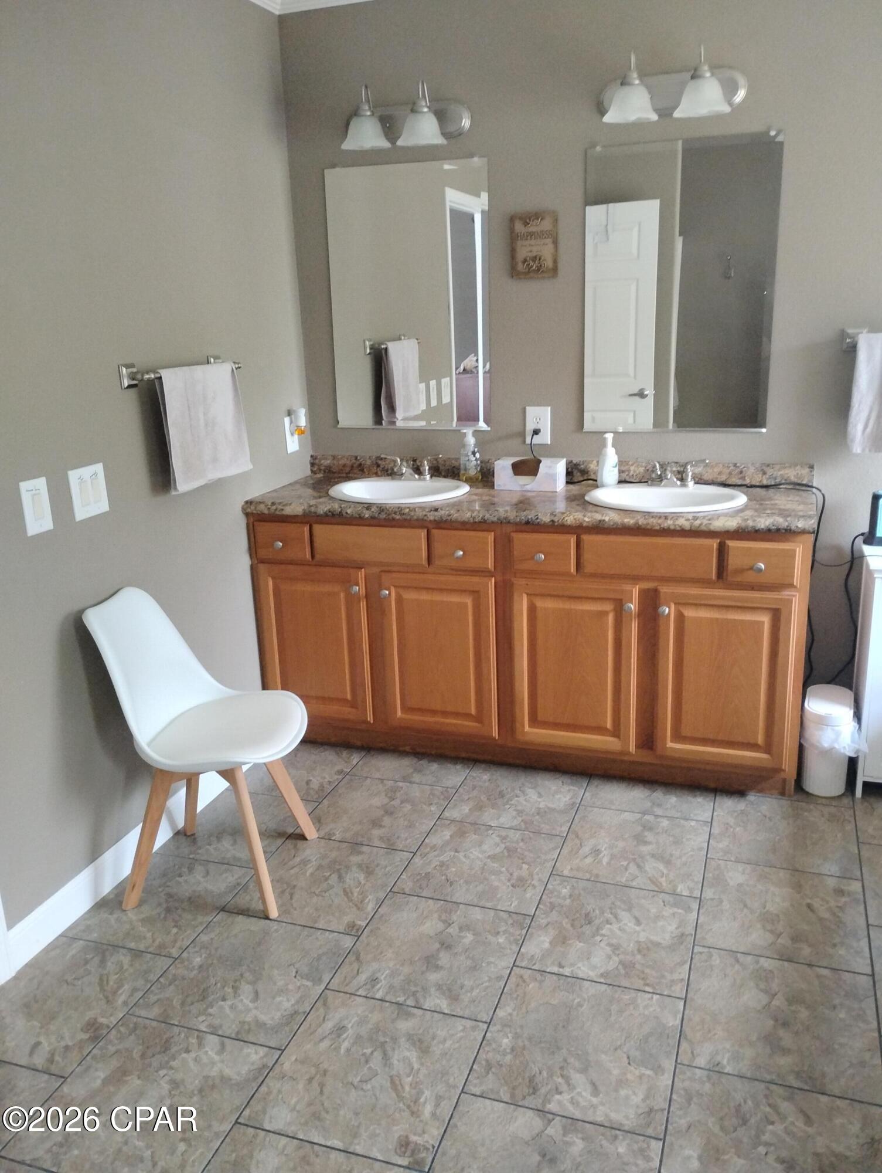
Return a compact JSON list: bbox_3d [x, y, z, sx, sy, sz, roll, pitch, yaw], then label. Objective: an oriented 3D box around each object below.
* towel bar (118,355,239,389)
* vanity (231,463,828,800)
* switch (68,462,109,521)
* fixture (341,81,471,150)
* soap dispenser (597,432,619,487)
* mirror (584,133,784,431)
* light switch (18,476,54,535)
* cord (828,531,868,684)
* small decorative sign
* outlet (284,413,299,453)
[{"bbox_3d":[-0.766,-0.650,2.867,0.085,0.070,0.527,3,17,19],"label":"towel bar"},{"bbox_3d":[0.291,0.100,3.332,1.841,1.012,0.537,3,17,19],"label":"vanity"},{"bbox_3d":[-0.942,-0.253,2.544,0.010,0.133,0.138,3,17,19],"label":"switch"},{"bbox_3d":[-0.150,-1.562,3.154,0.450,0.225,0.225,3,17,19],"label":"fixture"},{"bbox_3d":[0.581,-0.441,3.301,0.074,0.188,0.068,-2,16,1],"label":"soap dispenser"},{"bbox_3d":[0.780,-0.971,3.133,0.610,0.915,0.011,3,17,19],"label":"mirror"},{"bbox_3d":[-1.008,-0.199,2.365,0.010,0.133,0.089,3,17,19],"label":"light switch"},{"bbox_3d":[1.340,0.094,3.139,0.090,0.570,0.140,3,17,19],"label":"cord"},{"bbox_3d":[0.319,-1.157,3.222,0.160,0.210,0.018,3,17,19],"label":"small decorative sign"},{"bbox_3d":[-0.556,-0.569,3.552,0.011,0.131,0.087,3,17,19],"label":"outlet"}]

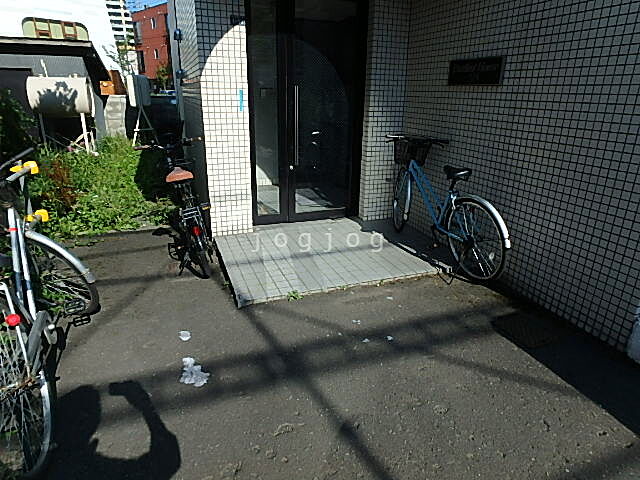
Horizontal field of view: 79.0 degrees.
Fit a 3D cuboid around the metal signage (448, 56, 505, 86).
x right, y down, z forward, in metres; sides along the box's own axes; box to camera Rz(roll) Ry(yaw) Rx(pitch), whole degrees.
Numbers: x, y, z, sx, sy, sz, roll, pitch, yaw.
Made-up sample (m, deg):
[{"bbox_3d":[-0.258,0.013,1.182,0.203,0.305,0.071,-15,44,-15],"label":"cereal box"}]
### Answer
[{"bbox_3d":[1.190,-1.285,2.979,0.030,0.195,0.570,-7,22,-20],"label":"metal signage"}]

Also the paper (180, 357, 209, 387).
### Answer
[{"bbox_3d":[-0.654,0.674,2.020,0.150,0.045,0.195,-7,22,-20],"label":"paper"}]

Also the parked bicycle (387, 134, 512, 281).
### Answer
[{"bbox_3d":[0.884,-0.341,3.384,0.550,1.040,1.770,-7,22,-20],"label":"parked bicycle"}]

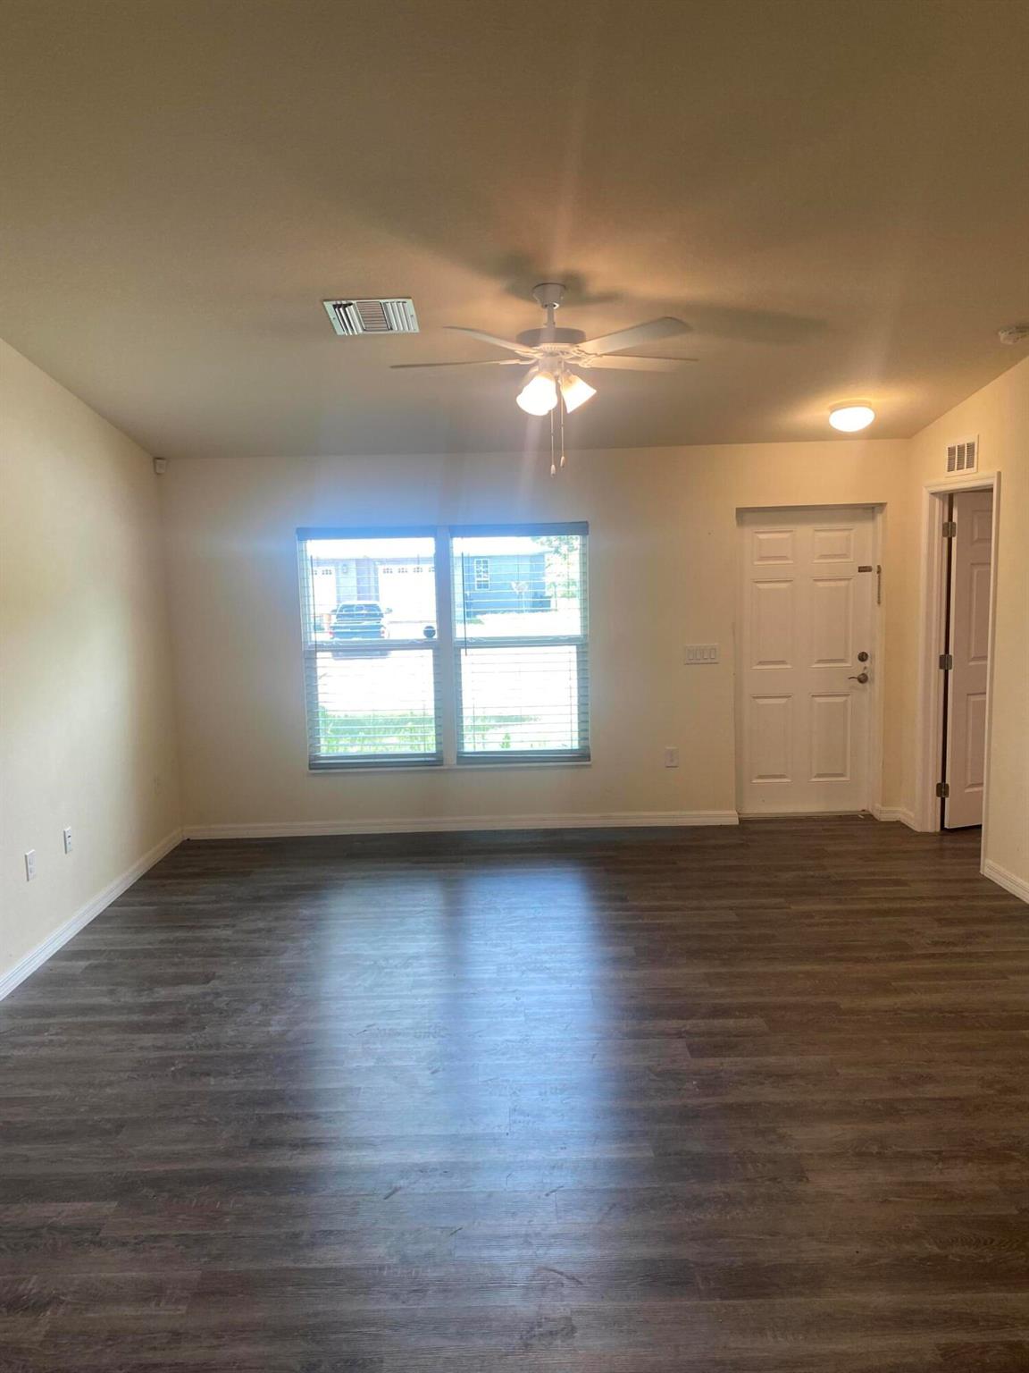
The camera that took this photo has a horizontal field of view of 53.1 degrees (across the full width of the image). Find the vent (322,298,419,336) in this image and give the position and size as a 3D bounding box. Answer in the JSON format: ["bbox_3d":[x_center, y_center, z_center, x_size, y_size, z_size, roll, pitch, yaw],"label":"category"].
[{"bbox_3d":[-0.583,-1.517,4.264,0.353,0.020,0.355,-2,-2,-1],"label":"vent"}]

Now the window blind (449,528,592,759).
[{"bbox_3d":[0.049,-0.267,6.616,0.861,1.542,0.060,-2,7,-1],"label":"window blind"}]

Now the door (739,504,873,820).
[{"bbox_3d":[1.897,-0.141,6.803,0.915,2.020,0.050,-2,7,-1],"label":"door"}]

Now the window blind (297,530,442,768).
[{"bbox_3d":[-0.916,-0.239,6.603,0.864,1.542,0.060,-2,7,-1],"label":"window blind"}]

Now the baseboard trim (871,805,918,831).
[{"bbox_3d":[2.458,0.837,6.702,0.169,0.088,0.418,-2,7,-1],"label":"baseboard trim"}]

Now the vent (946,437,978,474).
[{"bbox_3d":[2.498,-1.287,5.769,0.020,0.199,0.383,-2,7,-1],"label":"vent"}]

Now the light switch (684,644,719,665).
[{"bbox_3d":[1.203,-0.202,6.605,0.212,0.119,0.014,-2,7,-1],"label":"light switch"}]

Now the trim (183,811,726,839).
[{"bbox_3d":[-0.341,0.909,6.716,3.602,0.087,0.017,-2,7,-1],"label":"trim"}]

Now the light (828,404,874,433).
[{"bbox_3d":[1.869,-1.483,5.693,0.269,0.134,0.269,-2,-2,-1],"label":"light"}]

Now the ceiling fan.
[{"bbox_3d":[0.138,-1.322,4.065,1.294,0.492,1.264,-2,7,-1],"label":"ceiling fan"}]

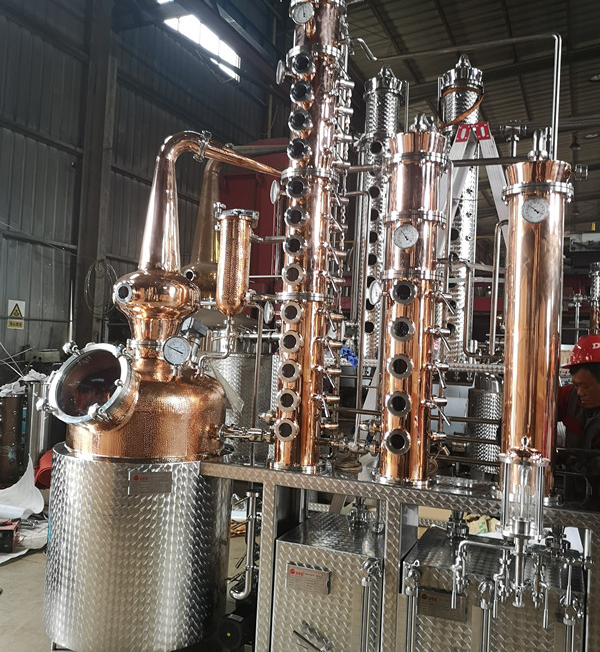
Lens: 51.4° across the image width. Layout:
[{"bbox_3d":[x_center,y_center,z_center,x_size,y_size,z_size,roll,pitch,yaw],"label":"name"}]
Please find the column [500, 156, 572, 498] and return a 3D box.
[{"bbox_3d":[0.957,0.019,2.570,0.279,1.346,0.279,2,-1,21],"label":"column"}]

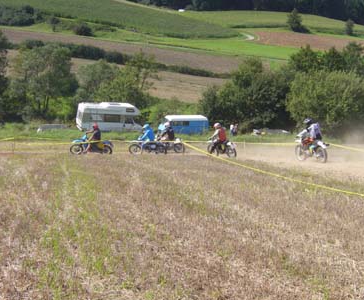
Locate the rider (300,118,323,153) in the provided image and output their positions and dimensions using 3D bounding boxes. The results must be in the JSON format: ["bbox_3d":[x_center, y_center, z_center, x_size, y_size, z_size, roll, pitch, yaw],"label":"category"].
[{"bbox_3d":[5.149,-0.556,23.100,0.660,1.380,0.780,-2,3,-28],"label":"rider"}]

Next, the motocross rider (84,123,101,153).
[{"bbox_3d":[-4.477,-0.597,29.000,0.850,1.500,0.600,0,3,0],"label":"motocross rider"}]

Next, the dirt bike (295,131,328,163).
[{"bbox_3d":[5.177,-0.060,23.100,0.800,1.130,2.080,-1,3,-24],"label":"dirt bike"}]

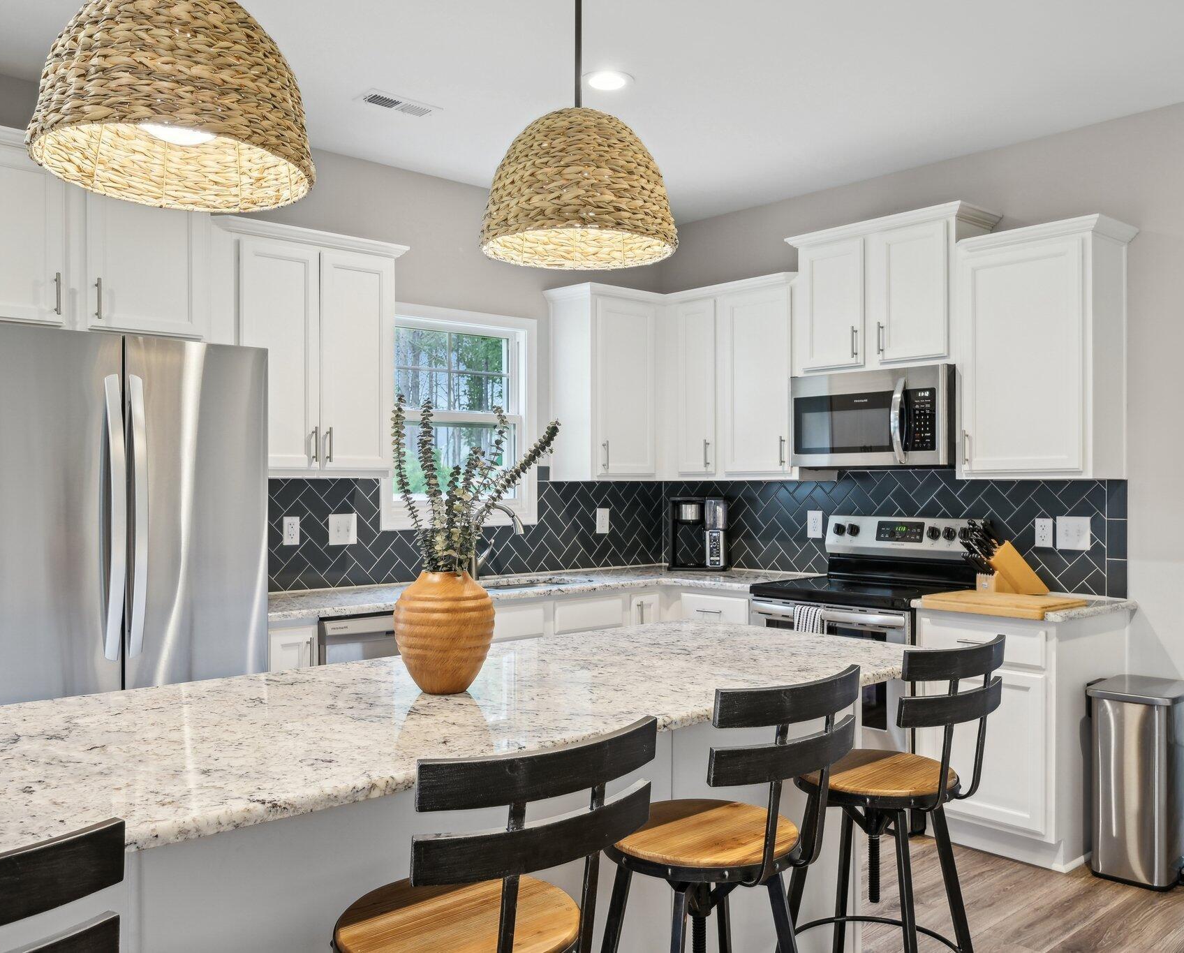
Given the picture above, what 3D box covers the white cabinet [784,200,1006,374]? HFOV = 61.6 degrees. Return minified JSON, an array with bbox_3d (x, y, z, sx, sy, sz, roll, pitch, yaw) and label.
[{"bbox_3d":[1.314,-0.774,4.390,0.360,0.643,0.858,1,-1,-42],"label":"white cabinet"}]

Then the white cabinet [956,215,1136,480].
[{"bbox_3d":[1.761,-0.466,3.889,0.360,0.955,0.582,1,-1,-42],"label":"white cabinet"}]

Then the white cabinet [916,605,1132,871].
[{"bbox_3d":[1.649,0.943,3.818,0.631,0.885,0.525,0,0,-43],"label":"white cabinet"}]

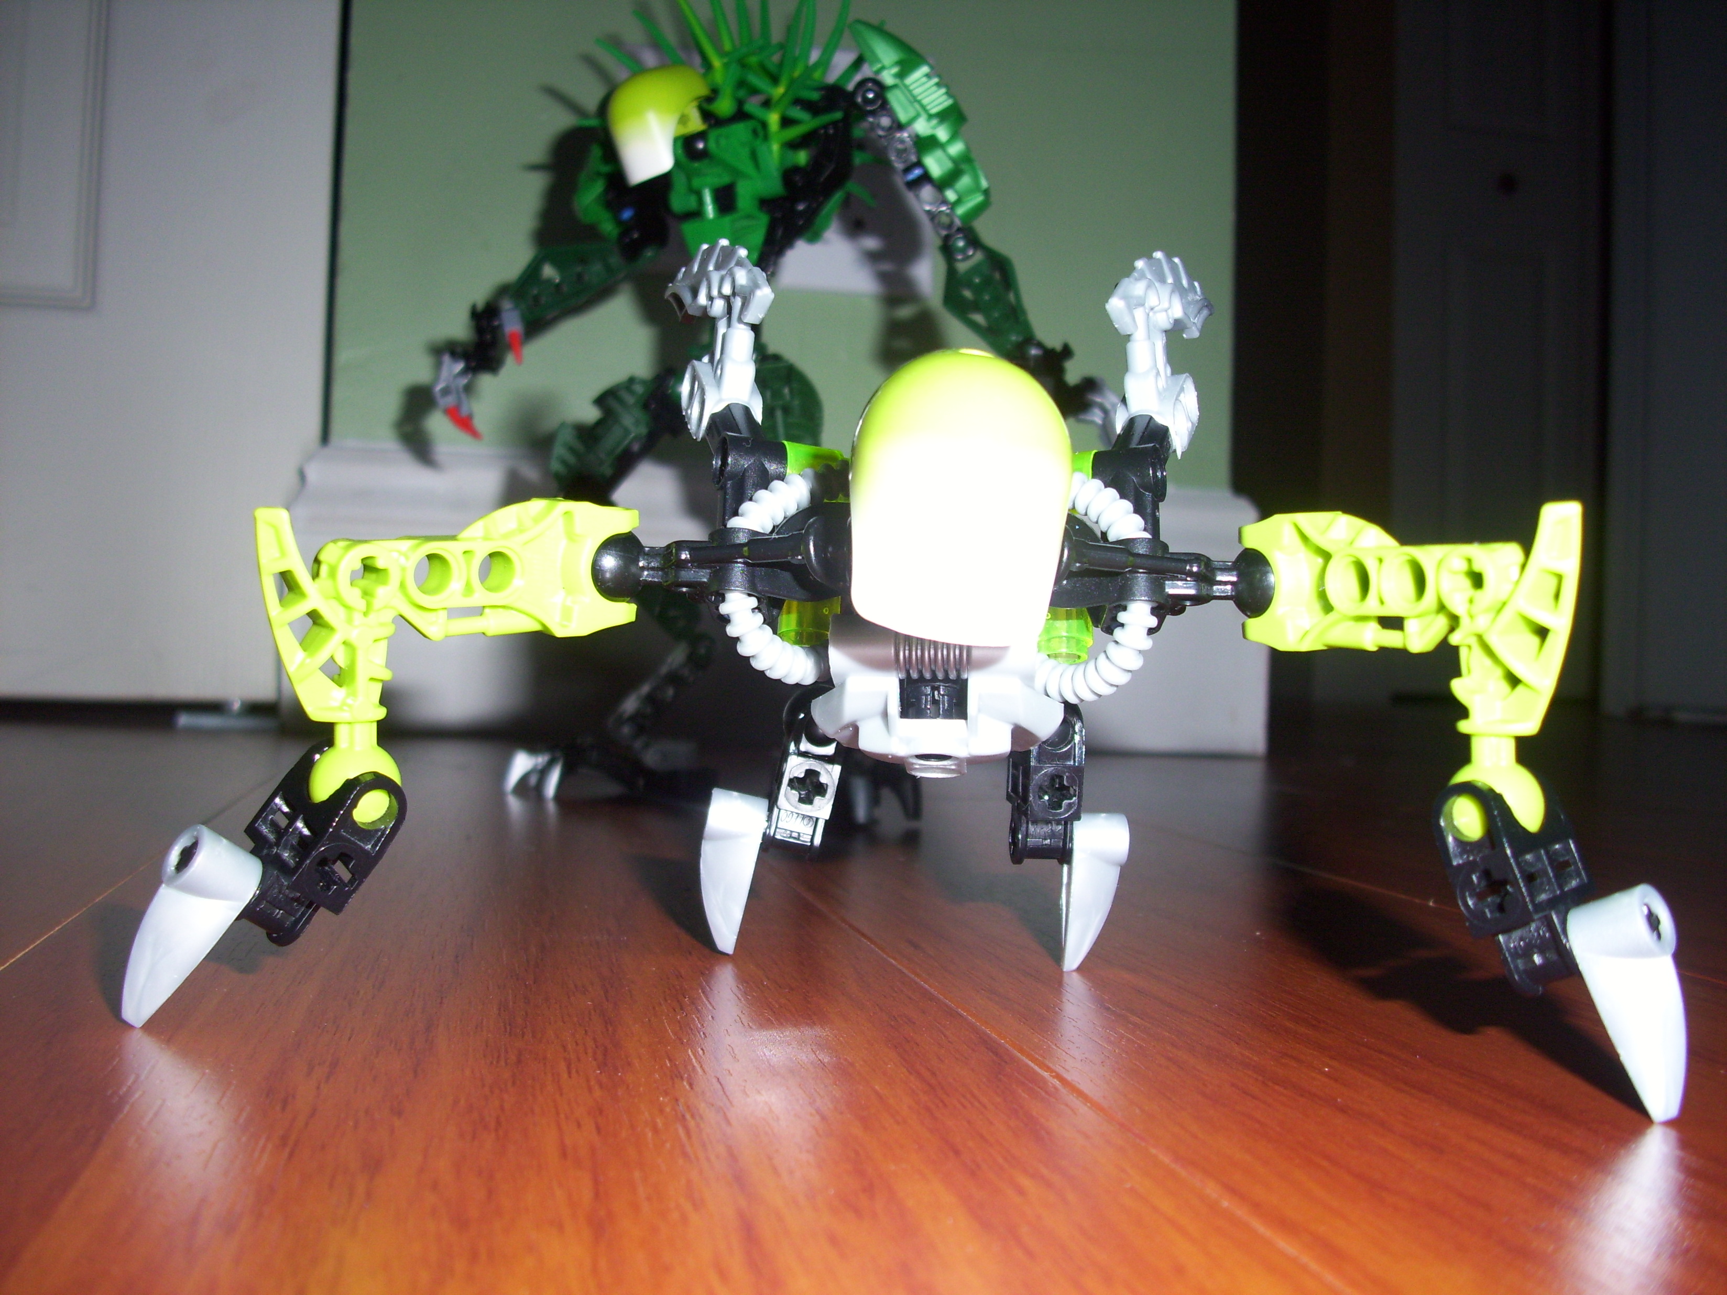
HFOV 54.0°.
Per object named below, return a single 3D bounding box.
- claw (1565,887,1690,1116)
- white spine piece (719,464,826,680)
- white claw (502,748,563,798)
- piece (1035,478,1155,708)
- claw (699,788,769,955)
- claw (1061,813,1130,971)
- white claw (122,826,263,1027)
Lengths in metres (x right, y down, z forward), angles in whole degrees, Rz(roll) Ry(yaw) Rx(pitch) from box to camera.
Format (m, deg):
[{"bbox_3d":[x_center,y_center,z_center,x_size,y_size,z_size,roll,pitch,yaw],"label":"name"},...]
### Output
[{"bbox_3d":[0.082,0.037,0.177,0.008,0.023,0.008,3,-26,-41],"label":"claw"},{"bbox_3d":[-0.013,-0.010,0.245,0.019,0.032,0.009,2,0,-30],"label":"white spine piece"},{"bbox_3d":[-0.096,0.036,0.490,0.017,0.015,0.018,2,0,30],"label":"white claw"},{"bbox_3d":[0.033,-0.009,0.243,0.021,0.033,0.009,2,0,30],"label":"piece"},{"bbox_3d":[-0.020,0.033,0.249,0.008,0.023,0.008,13,-5,1],"label":"claw"},{"bbox_3d":[0.034,0.036,0.246,0.008,0.023,0.008,-1,10,-11],"label":"claw"},{"bbox_3d":[-0.079,0.032,0.193,0.008,0.023,0.008,40,-7,-39],"label":"white claw"}]

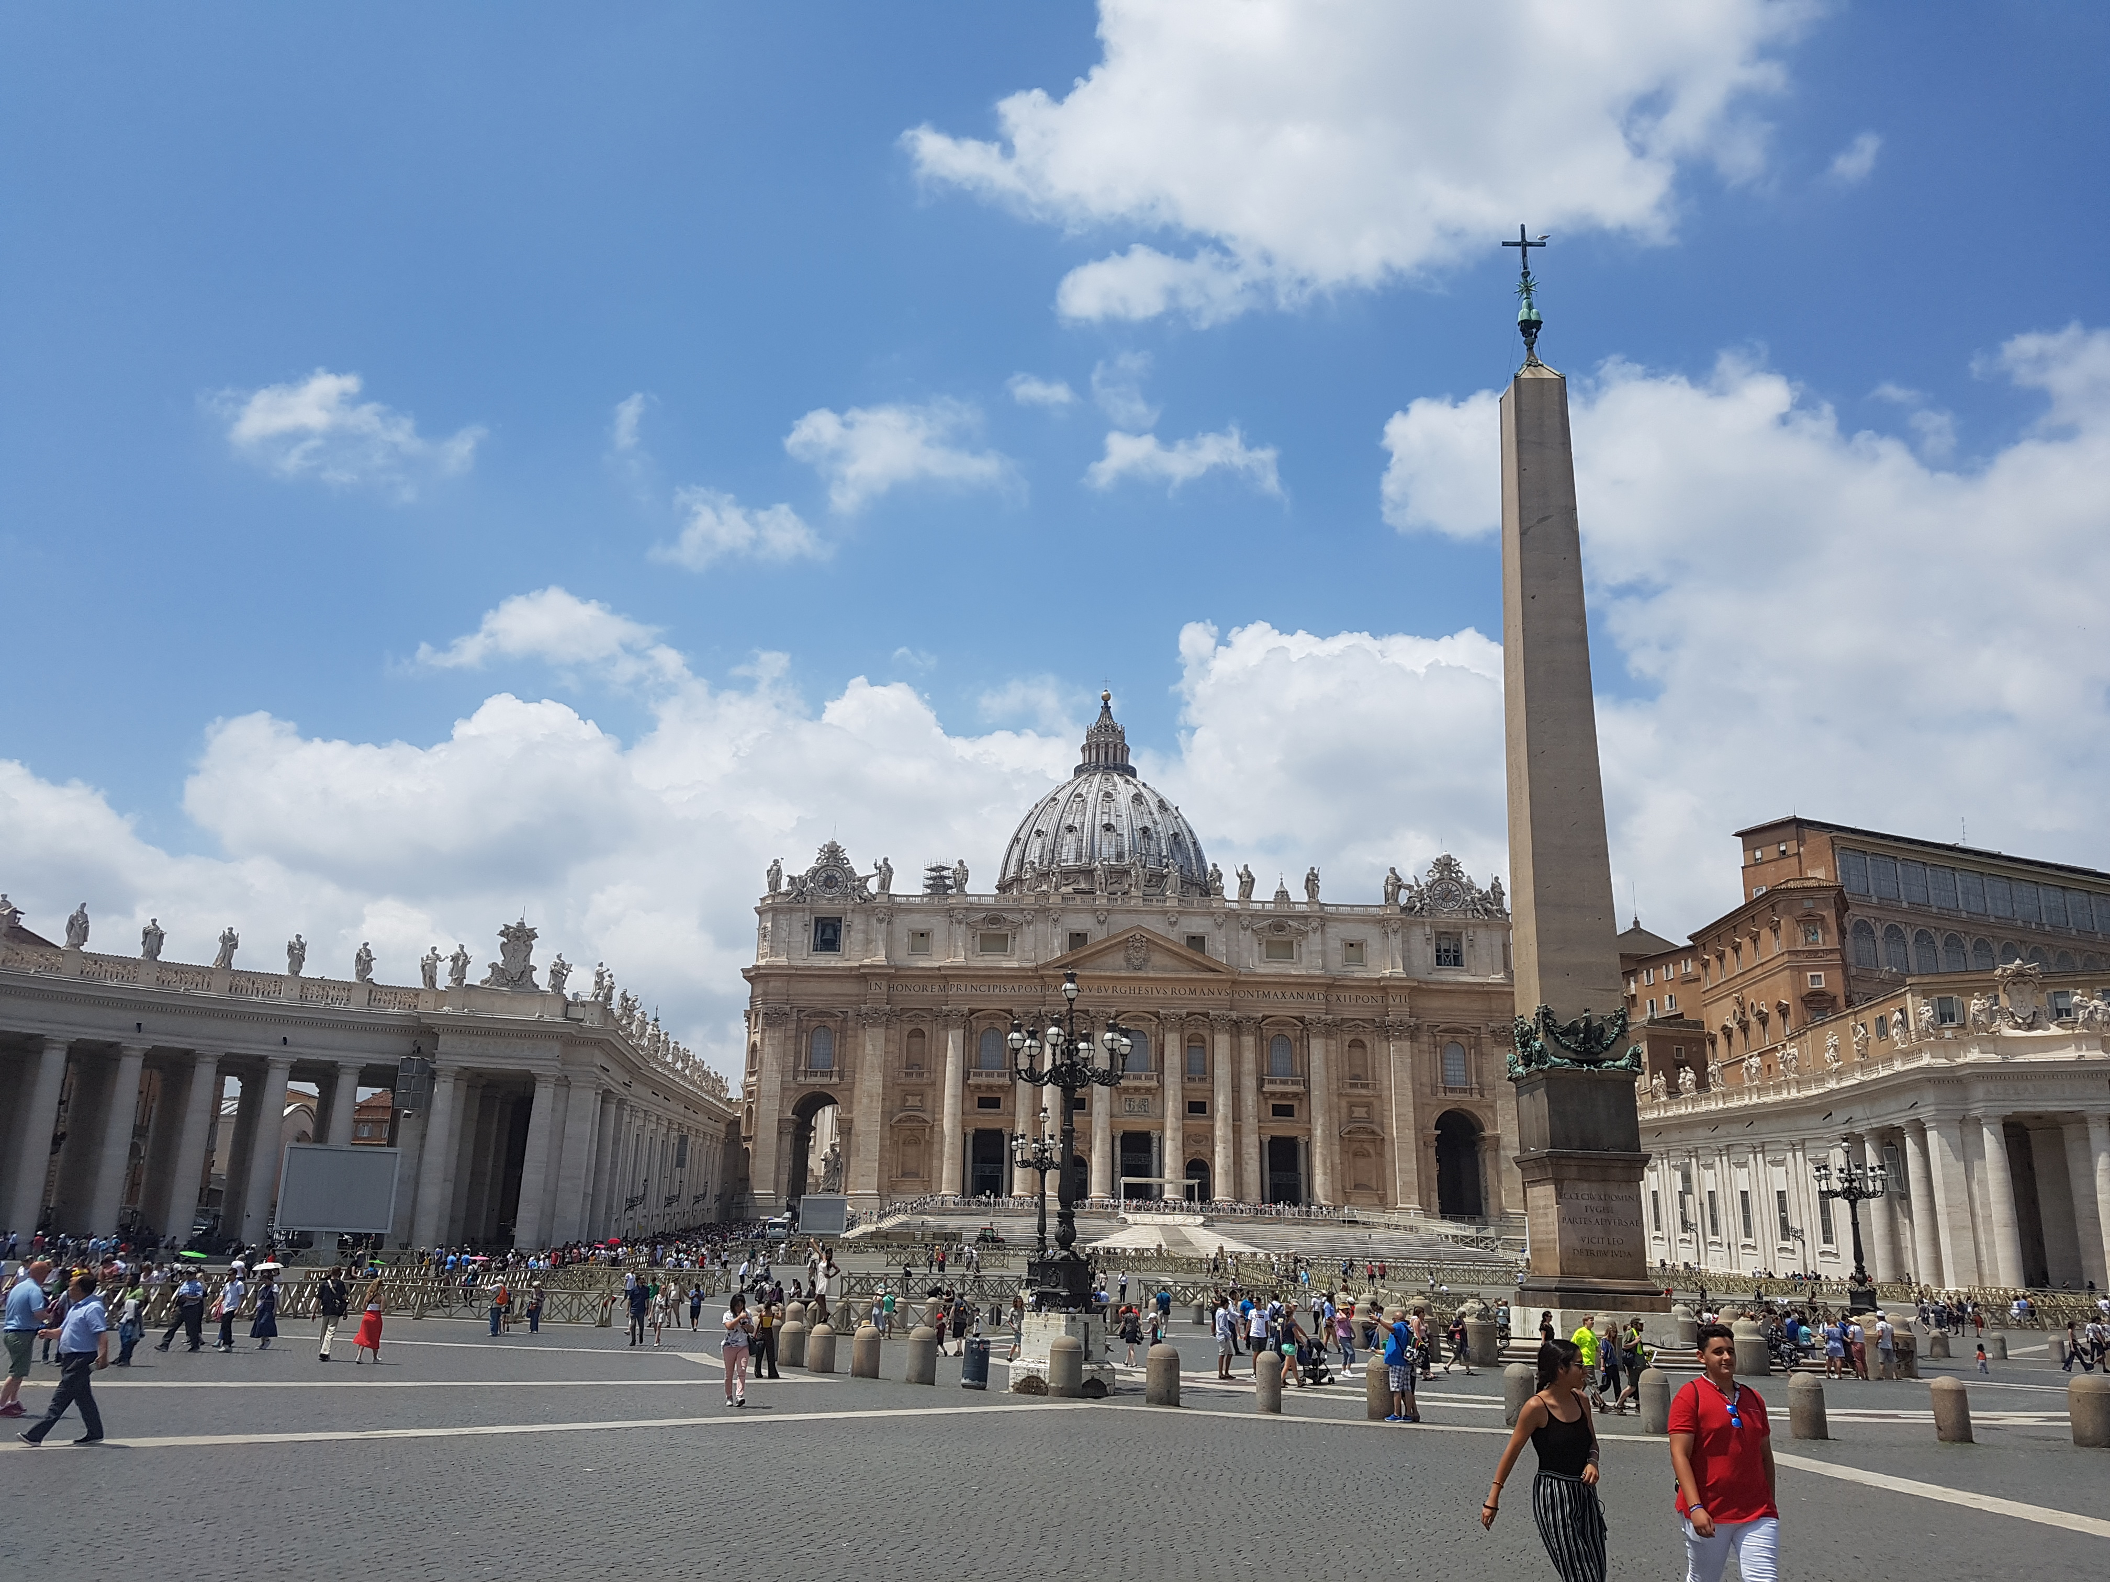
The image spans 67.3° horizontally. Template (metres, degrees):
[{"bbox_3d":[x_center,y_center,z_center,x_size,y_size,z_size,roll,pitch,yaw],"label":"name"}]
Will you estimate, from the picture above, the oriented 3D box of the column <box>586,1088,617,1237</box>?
[{"bbox_3d":[-37.207,31.013,130.289,1.750,12.675,1.750,2,-16,-1],"label":"column"}]

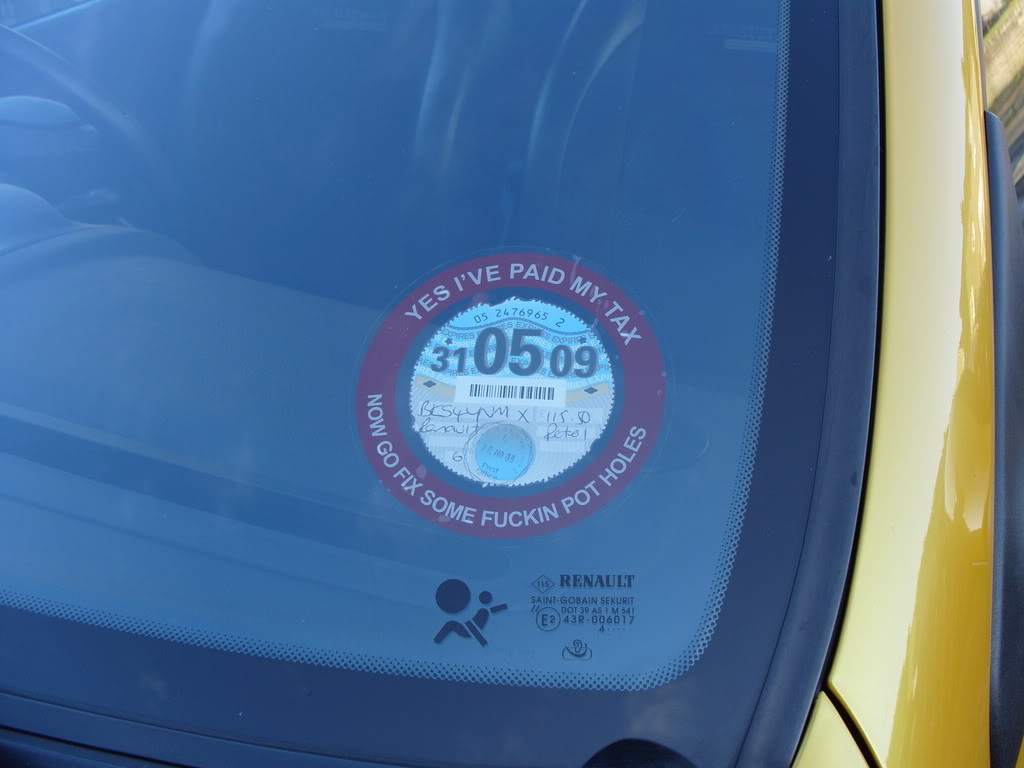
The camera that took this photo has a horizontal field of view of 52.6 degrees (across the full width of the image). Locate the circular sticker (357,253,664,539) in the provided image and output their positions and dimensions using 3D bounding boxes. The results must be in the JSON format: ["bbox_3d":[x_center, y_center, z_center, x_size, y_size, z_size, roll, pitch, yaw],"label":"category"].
[{"bbox_3d":[-0.001,0.001,0.382,0.115,0.002,0.115,6,67,10],"label":"circular sticker"}]

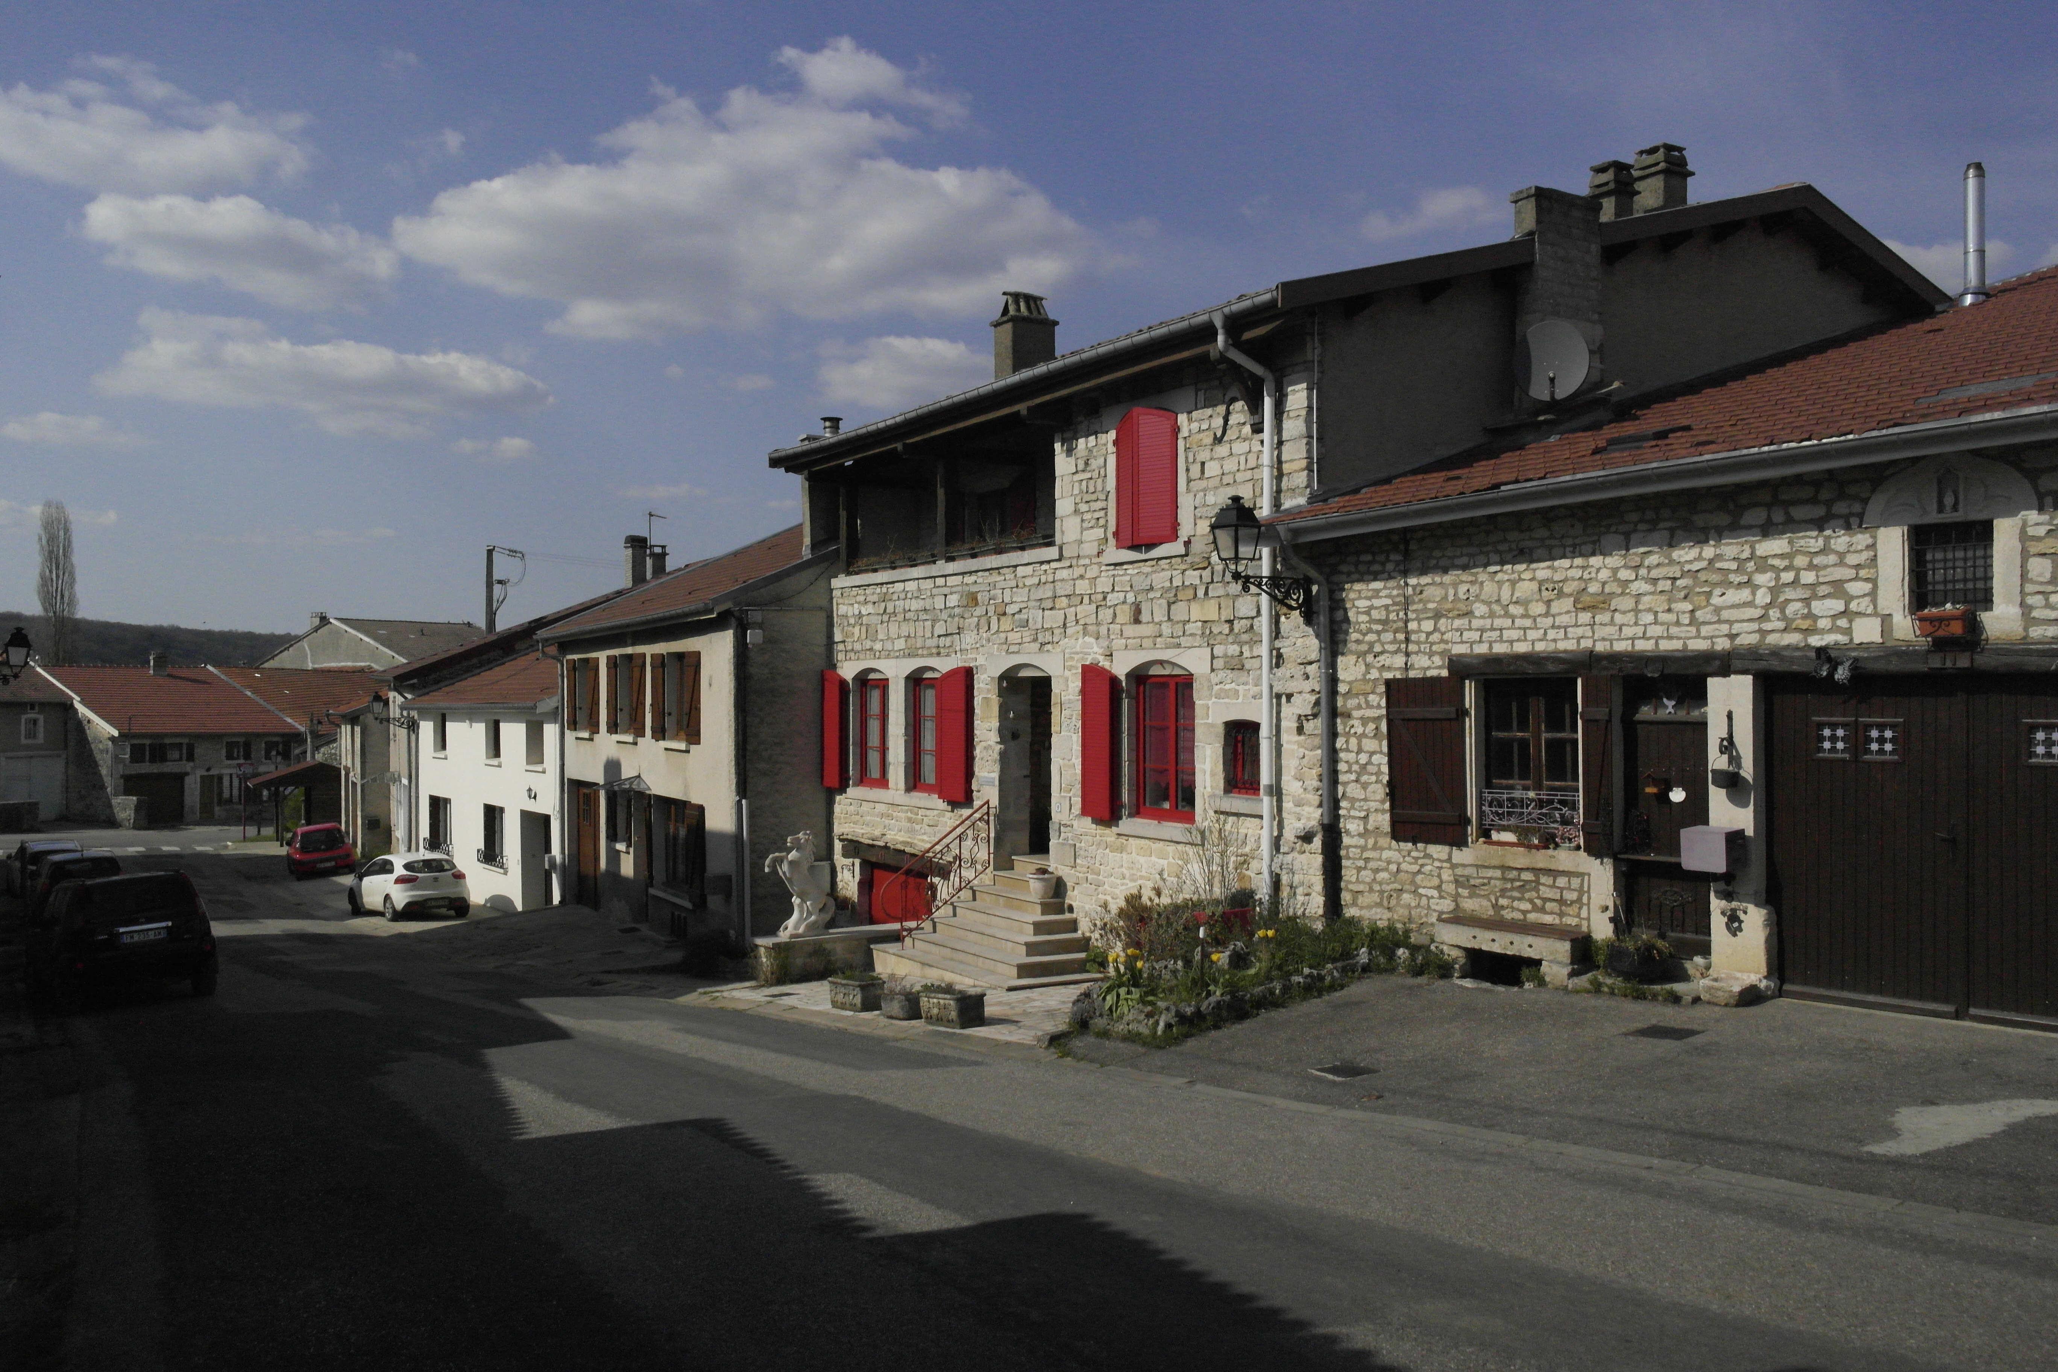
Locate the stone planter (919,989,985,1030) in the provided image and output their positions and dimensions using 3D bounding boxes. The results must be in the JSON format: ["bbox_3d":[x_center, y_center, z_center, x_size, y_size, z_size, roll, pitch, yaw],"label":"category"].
[{"bbox_3d":[-0.687,2.931,14.086,0.280,0.290,0.620,0,-3,-38],"label":"stone planter"}]

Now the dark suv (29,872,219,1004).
[{"bbox_3d":[-12.700,3.400,21.550,1.765,1.690,4.500,0,-5,-37],"label":"dark suv"}]

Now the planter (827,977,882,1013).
[{"bbox_3d":[-1.745,3.059,15.436,0.280,0.290,0.620,0,-3,-38],"label":"planter"}]

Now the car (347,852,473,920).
[{"bbox_3d":[-14.340,4.550,35.550,1.720,1.455,4.050,0,-4,-38],"label":"car"}]

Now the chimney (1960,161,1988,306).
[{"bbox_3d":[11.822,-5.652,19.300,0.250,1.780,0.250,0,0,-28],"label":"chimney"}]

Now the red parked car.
[{"bbox_3d":[-21.300,4.900,46.300,1.650,1.430,3.800,0,-2,-30],"label":"red parked car"}]

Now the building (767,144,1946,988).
[{"bbox_3d":[5.109,-1.356,22.111,15.100,9.250,12.200,0,0,-31],"label":"building"}]

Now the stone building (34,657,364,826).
[{"bbox_3d":[-41.385,2.512,77.478,14.000,7.700,13.000,0,0,40],"label":"stone building"}]

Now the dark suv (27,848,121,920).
[{"bbox_3d":[-23.000,4.650,37.200,1.780,1.570,4.300,0,-3,-35],"label":"dark suv"}]

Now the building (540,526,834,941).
[{"bbox_3d":[-2.278,0.122,30.411,11.900,8.500,13.000,0,0,-28],"label":"building"}]

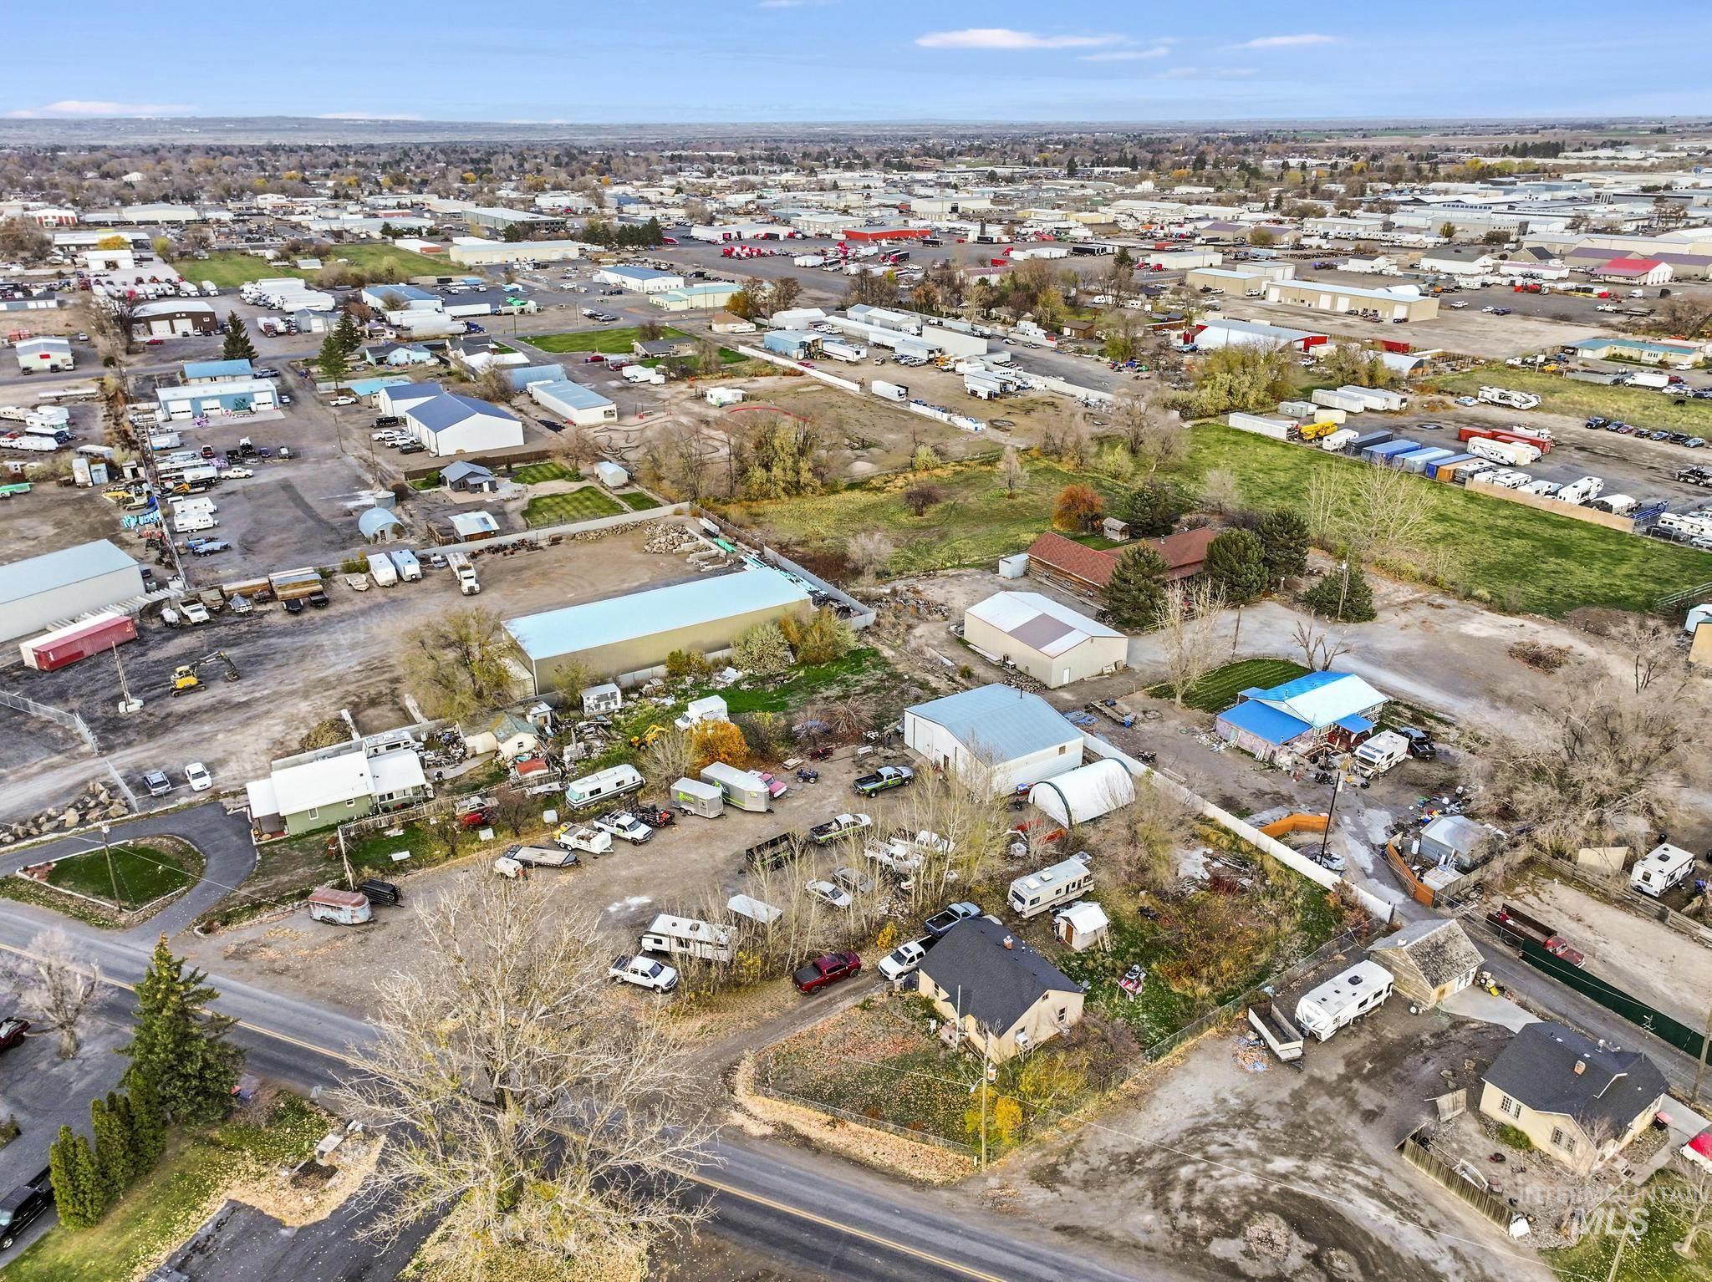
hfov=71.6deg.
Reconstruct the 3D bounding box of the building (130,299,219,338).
[{"bbox_3d":[-228.140,-107.900,395.960,23.800,7.200,26.000,-14,27,-29],"label":"building"}]

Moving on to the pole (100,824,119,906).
[{"bbox_3d":[-64.573,19.544,102.824,0.600,8.800,0.500,0,24,0],"label":"pole"}]

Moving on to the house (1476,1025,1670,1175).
[{"bbox_3d":[51.514,31.818,85.005,10.200,5.100,8.300,-15,28,-31],"label":"house"}]

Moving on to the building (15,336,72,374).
[{"bbox_3d":[-231.750,-82.001,339.230,12.600,7.900,10.600,-14,28,-29],"label":"building"}]

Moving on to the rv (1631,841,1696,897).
[{"bbox_3d":[72.964,20.824,107.178,6.100,2.950,2.420,-16,28,-32],"label":"rv"}]

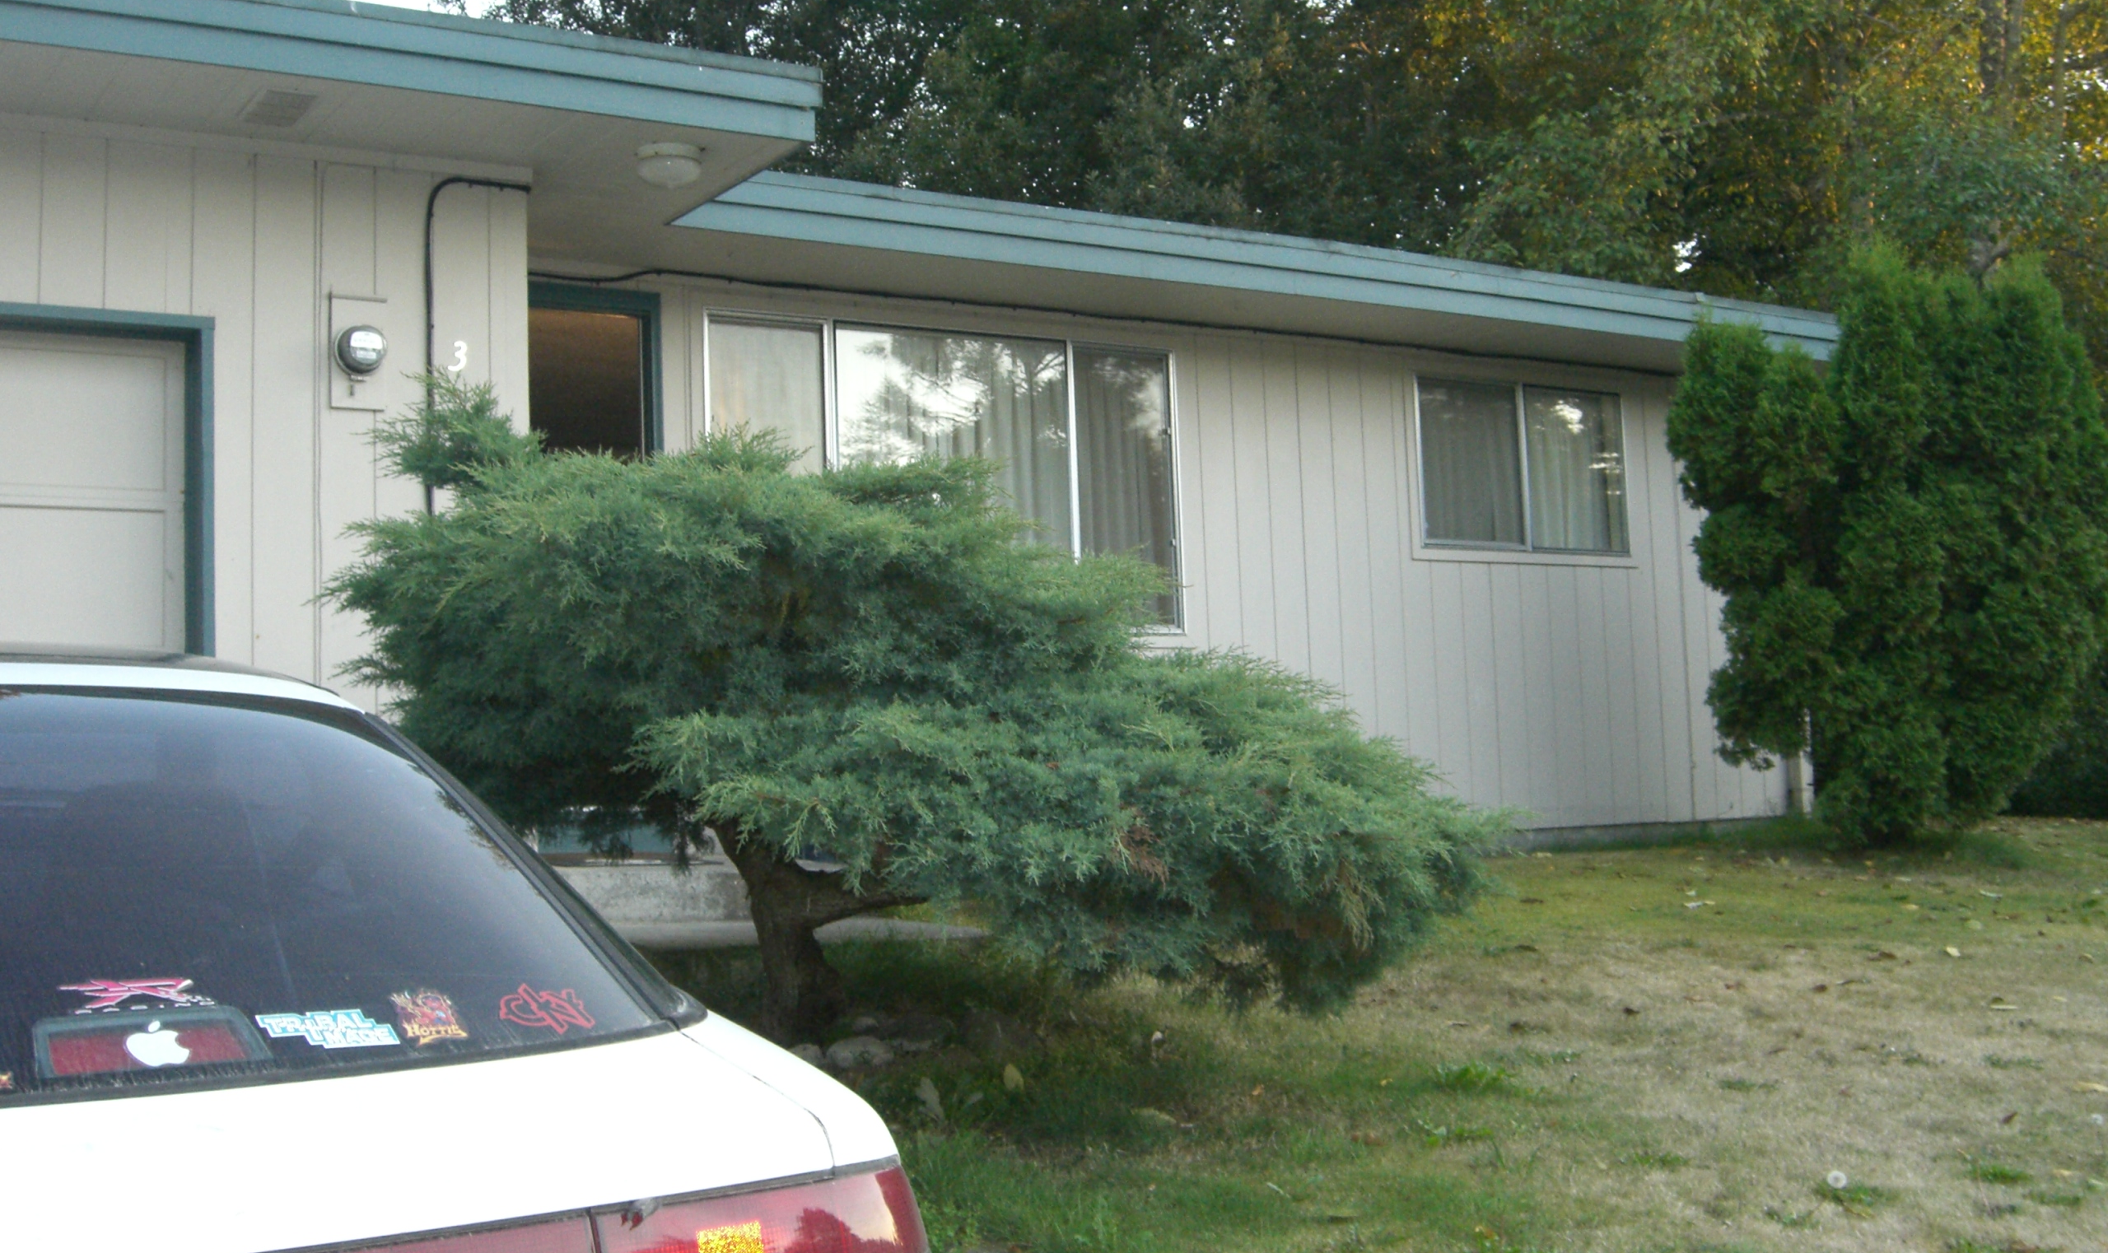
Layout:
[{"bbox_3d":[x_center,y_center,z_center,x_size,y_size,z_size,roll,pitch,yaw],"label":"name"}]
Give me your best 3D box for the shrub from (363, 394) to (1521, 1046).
[{"bbox_3d":[-0.410,0.260,6.850,3.300,1.950,2.300,-2,-5,0],"label":"shrub"}]

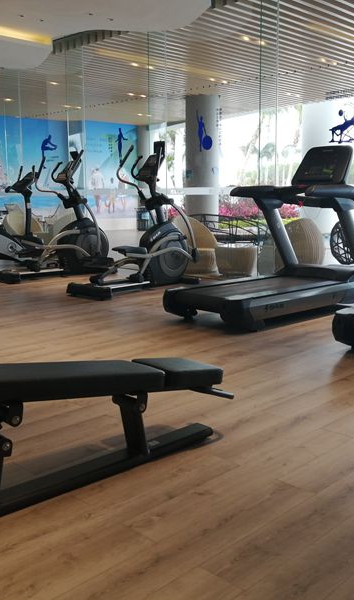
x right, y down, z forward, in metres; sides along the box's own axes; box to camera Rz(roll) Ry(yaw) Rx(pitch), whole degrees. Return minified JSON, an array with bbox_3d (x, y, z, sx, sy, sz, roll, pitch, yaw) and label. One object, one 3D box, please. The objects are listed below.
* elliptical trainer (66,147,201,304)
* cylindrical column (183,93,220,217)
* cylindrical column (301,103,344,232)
[{"bbox_3d":[-0.439,-0.977,7.359,0.700,1.690,1.690,8,12,40],"label":"elliptical trainer"},{"bbox_3d":[0.651,-3.297,15.864,0.840,3.540,0.840,0,9,2],"label":"cylindrical column"},{"bbox_3d":[3.888,-3.435,16.728,1.000,3.500,1.000,2,9,13],"label":"cylindrical column"}]

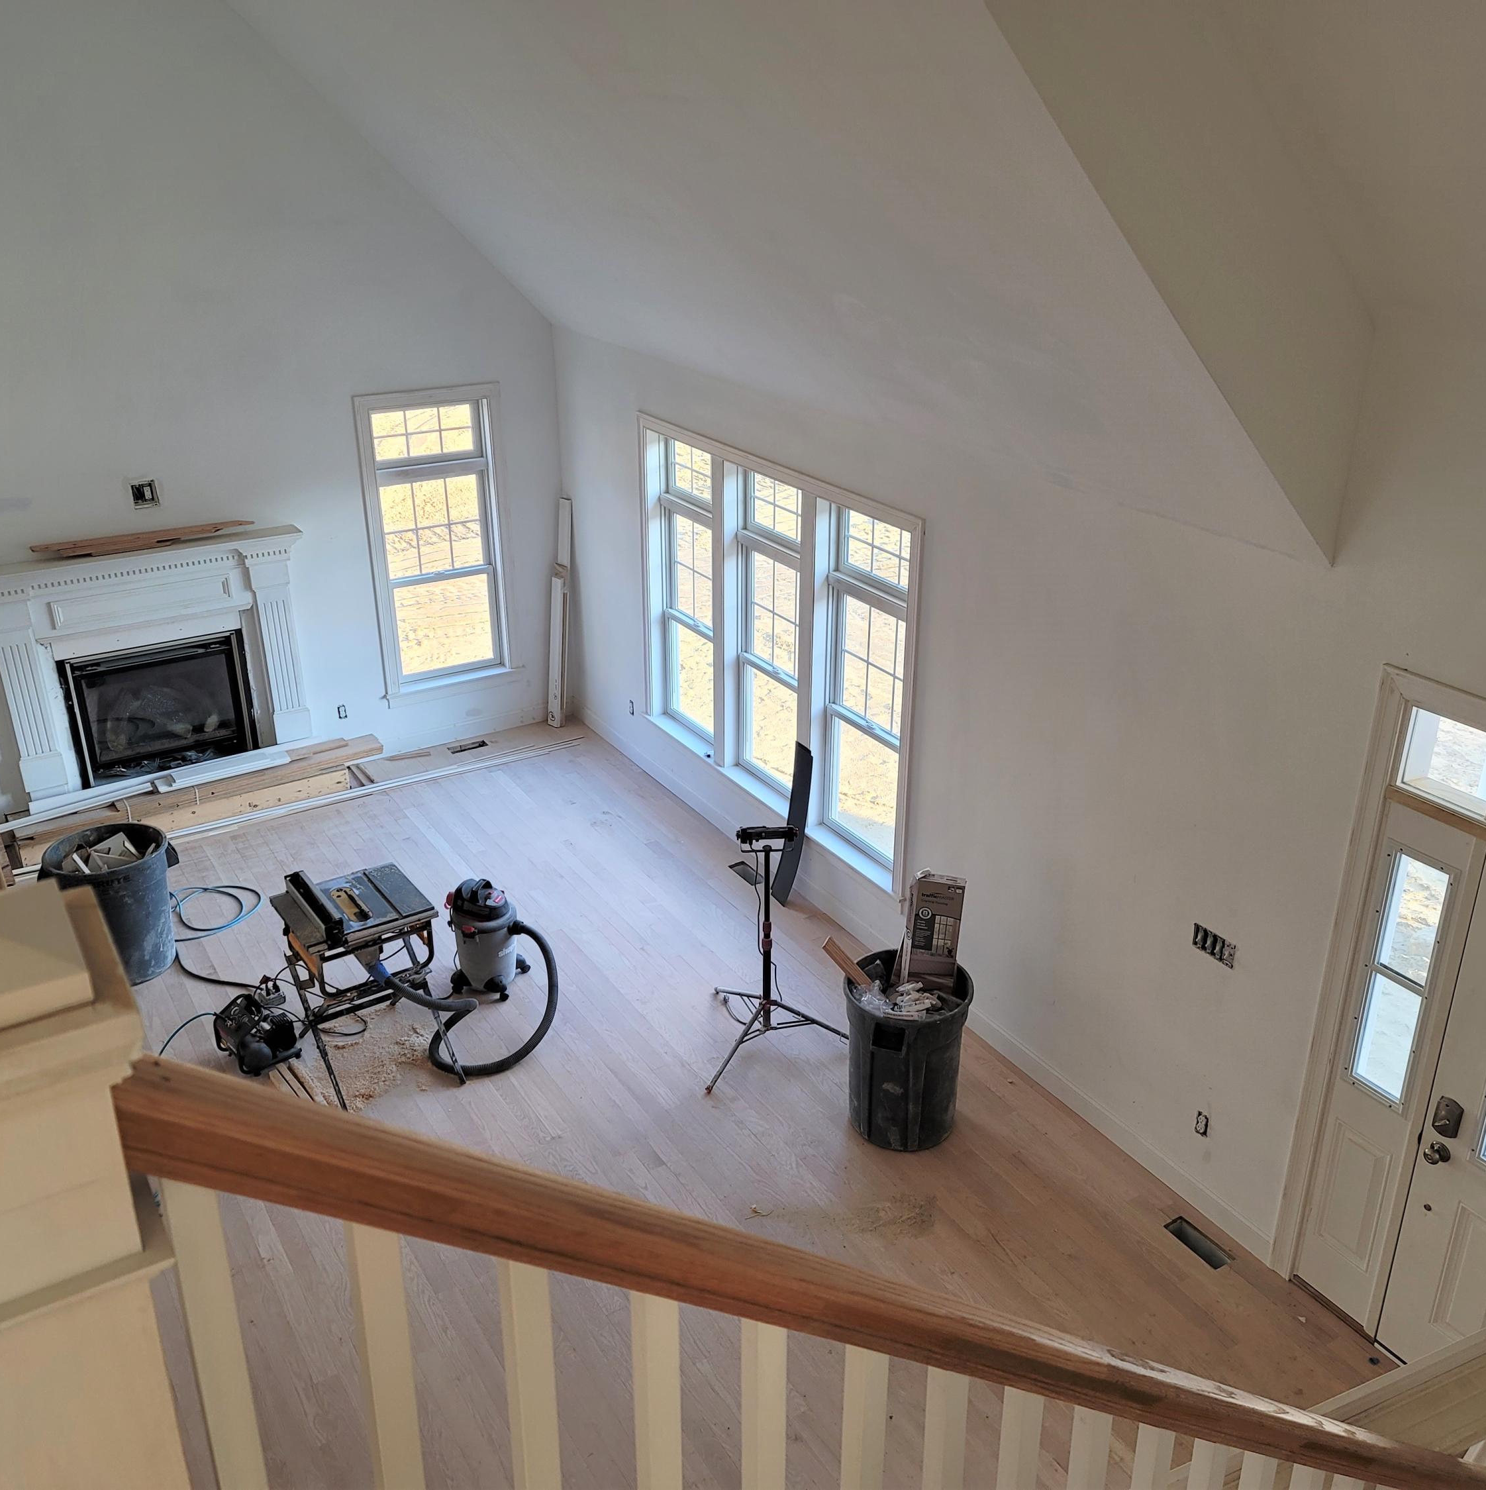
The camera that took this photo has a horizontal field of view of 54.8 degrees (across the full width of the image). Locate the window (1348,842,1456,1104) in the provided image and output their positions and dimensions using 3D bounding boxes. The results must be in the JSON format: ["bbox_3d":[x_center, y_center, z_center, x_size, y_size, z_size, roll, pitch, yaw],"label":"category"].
[{"bbox_3d":[2.200,0.782,4.798,0.060,0.940,0.250,-14,28,-28],"label":"window"}]

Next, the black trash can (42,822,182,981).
[{"bbox_3d":[-3.225,0.835,7.401,0.630,0.690,0.570,-7,25,-14],"label":"black trash can"}]

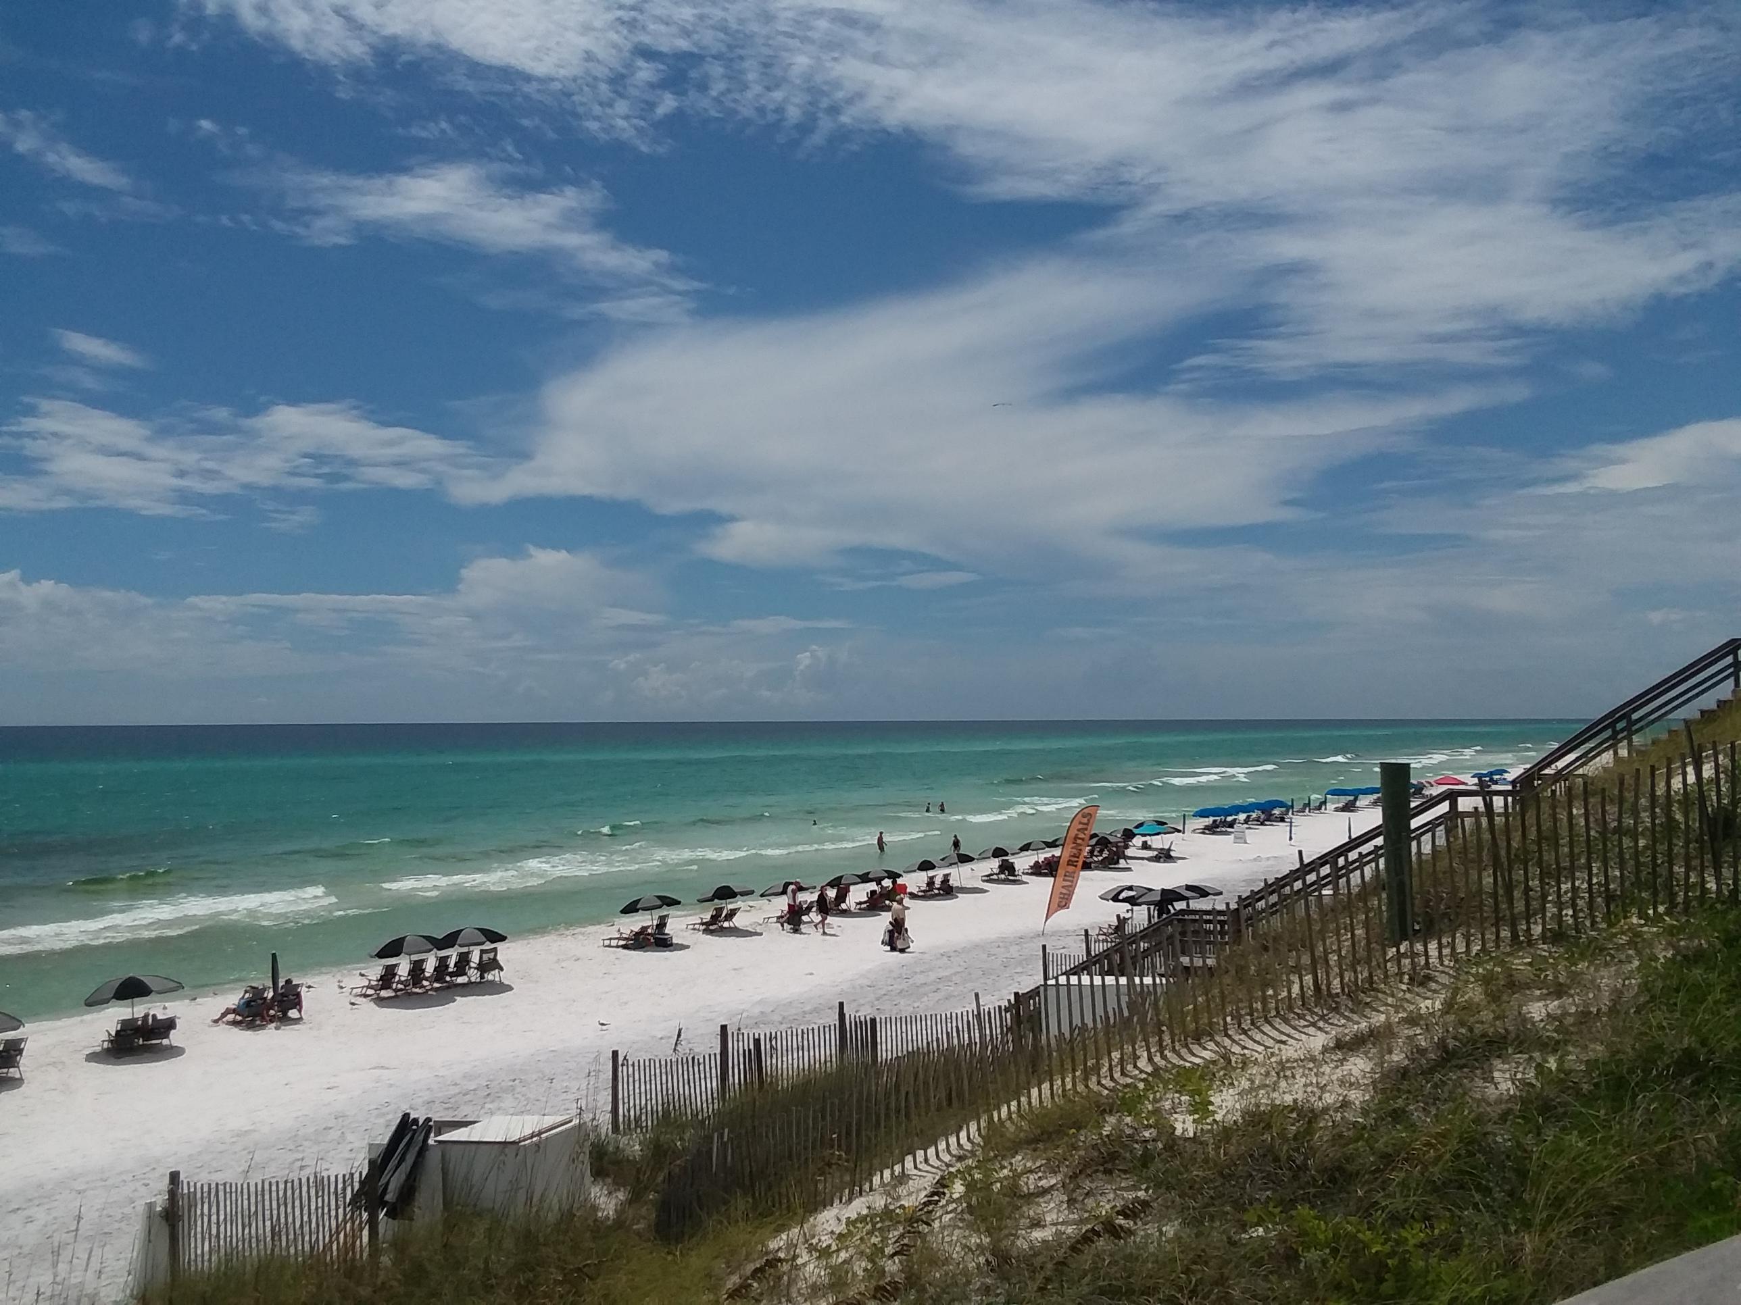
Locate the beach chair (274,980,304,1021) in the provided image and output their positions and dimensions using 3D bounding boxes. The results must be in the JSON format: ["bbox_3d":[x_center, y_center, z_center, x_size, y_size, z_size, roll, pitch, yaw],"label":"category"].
[{"bbox_3d":[-14.984,8.718,36.921,1.200,0.880,0.630,-2,-3,33],"label":"beach chair"}]

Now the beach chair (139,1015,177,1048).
[{"bbox_3d":[-16.629,8.600,33.596,1.200,0.820,0.630,-2,-3,33],"label":"beach chair"}]

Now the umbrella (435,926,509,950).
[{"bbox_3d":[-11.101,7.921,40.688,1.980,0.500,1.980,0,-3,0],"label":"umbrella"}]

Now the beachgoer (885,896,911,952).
[{"bbox_3d":[0.851,8.514,45.600,0.600,1.750,0.580,-1,-3,10],"label":"beachgoer"}]

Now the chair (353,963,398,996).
[{"bbox_3d":[-13.354,8.823,39.286,1.250,0.880,0.630,-2,-3,33],"label":"chair"}]

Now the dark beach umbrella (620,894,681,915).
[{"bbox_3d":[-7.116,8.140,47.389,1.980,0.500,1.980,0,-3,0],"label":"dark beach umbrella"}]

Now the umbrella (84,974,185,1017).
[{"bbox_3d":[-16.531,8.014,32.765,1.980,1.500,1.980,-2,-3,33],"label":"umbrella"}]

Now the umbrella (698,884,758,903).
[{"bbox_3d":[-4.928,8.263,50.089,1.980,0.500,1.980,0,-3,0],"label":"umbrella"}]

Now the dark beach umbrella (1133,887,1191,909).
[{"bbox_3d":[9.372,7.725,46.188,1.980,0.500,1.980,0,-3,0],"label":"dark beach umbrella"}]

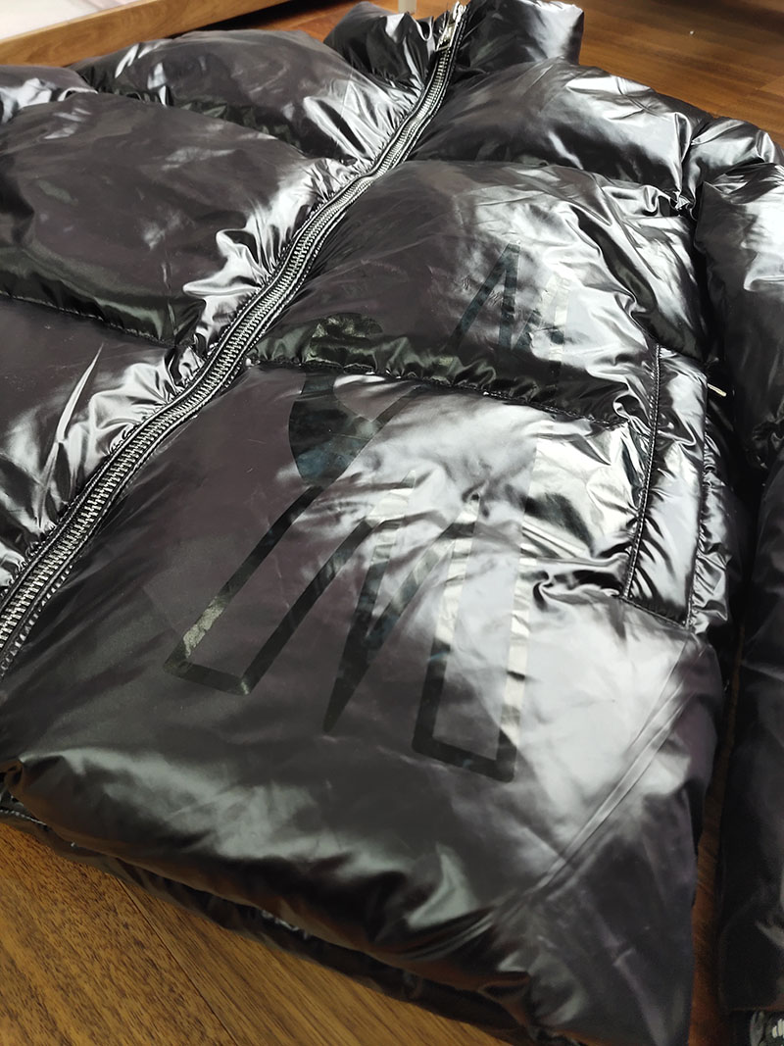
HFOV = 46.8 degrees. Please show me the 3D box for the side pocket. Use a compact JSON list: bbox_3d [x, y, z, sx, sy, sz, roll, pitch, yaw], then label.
[{"bbox_3d":[0.133,-0.022,0.436,0.036,0.022,0.175,26,50,-7],"label":"side pocket"}]

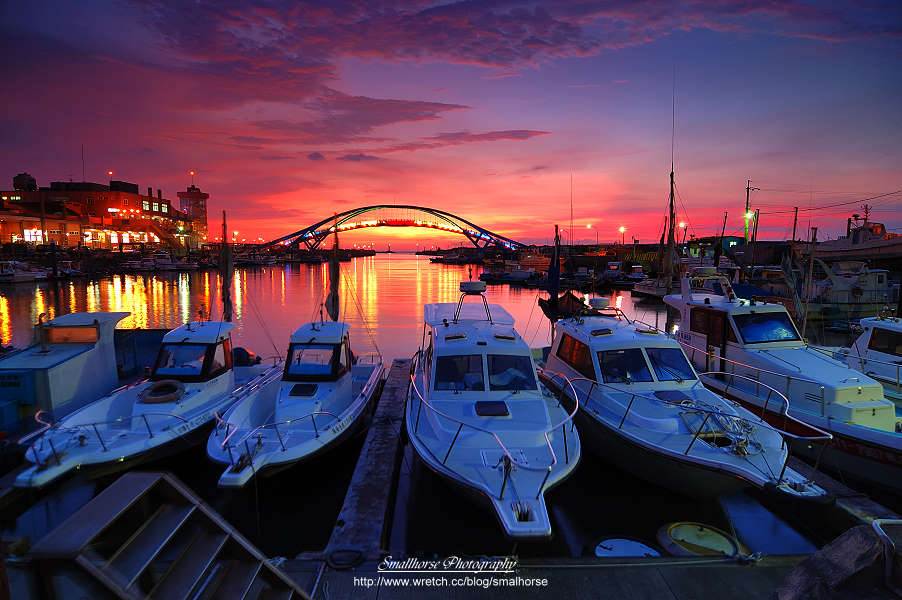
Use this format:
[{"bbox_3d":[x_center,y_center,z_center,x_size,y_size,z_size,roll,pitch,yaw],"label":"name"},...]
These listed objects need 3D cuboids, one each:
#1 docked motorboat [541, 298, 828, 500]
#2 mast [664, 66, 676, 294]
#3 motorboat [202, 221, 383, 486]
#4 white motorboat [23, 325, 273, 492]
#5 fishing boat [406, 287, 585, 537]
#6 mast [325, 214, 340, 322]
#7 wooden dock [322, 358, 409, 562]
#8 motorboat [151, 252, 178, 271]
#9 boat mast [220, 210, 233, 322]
[{"bbox_3d":[4.000,1.747,9.184,2.850,3.100,8.000,0,6,-2],"label":"docked motorboat"},{"bbox_3d":[17.200,-9.143,35.236,0.700,17.200,0.700,0,6,0],"label":"mast"},{"bbox_3d":[-3.000,0.709,9.728,2.400,5.050,7.900,0,6,-2],"label":"motorboat"},{"bbox_3d":[-6.050,2.013,9.765,2.550,2.450,7.900,-1,6,-5],"label":"white motorboat"},{"bbox_3d":[0.500,1.595,8.715,2.750,3.500,8.600,0,6,-3],"label":"fishing boat"},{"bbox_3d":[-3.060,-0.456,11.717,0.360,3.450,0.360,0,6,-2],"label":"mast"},{"bbox_3d":[-1.410,2.711,10.291,0.700,0.350,9.900,0,6,-2],"label":"wooden dock"},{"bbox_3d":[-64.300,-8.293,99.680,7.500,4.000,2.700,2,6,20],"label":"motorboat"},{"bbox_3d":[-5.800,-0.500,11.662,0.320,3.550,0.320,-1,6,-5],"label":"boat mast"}]

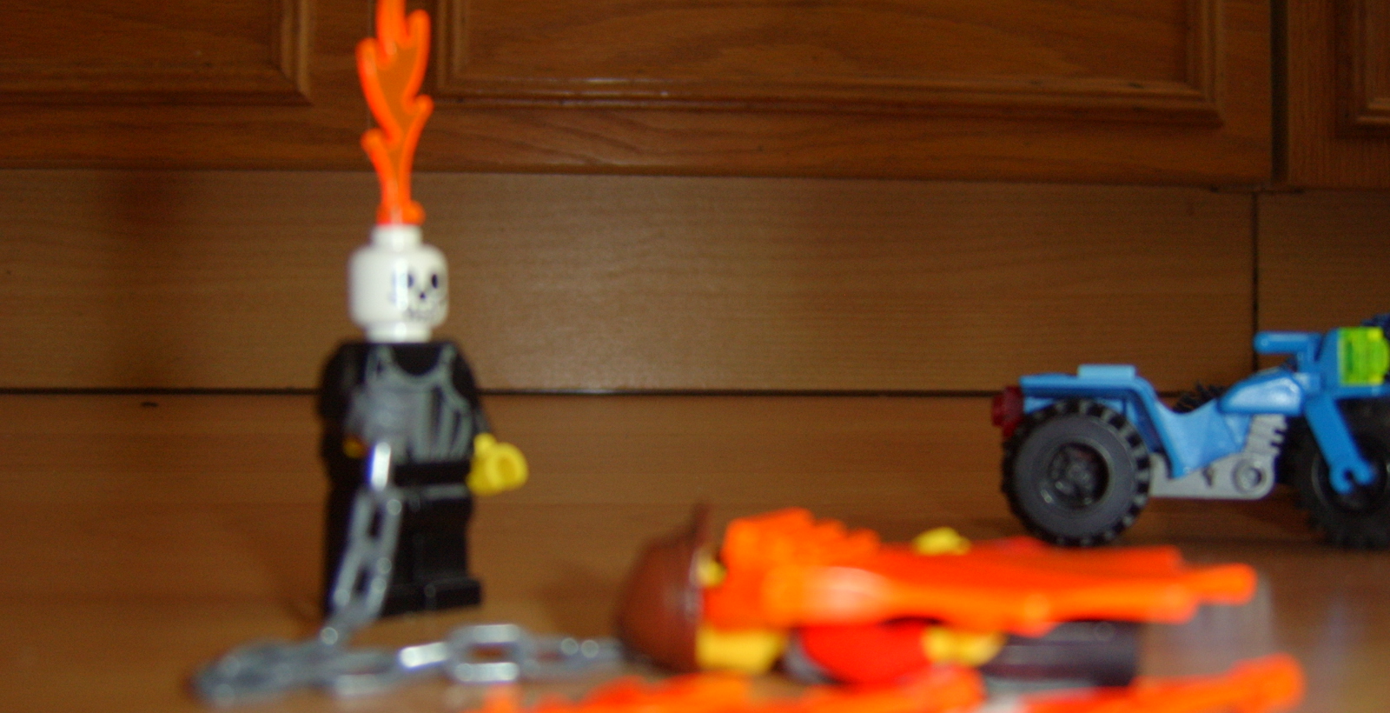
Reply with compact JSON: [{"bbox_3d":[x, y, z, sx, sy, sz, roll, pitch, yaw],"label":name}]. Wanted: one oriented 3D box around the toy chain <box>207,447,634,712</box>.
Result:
[{"bbox_3d":[-0.024,0.018,0.108,0.035,0.019,0.022,0,1,-8],"label":"toy chain"}]

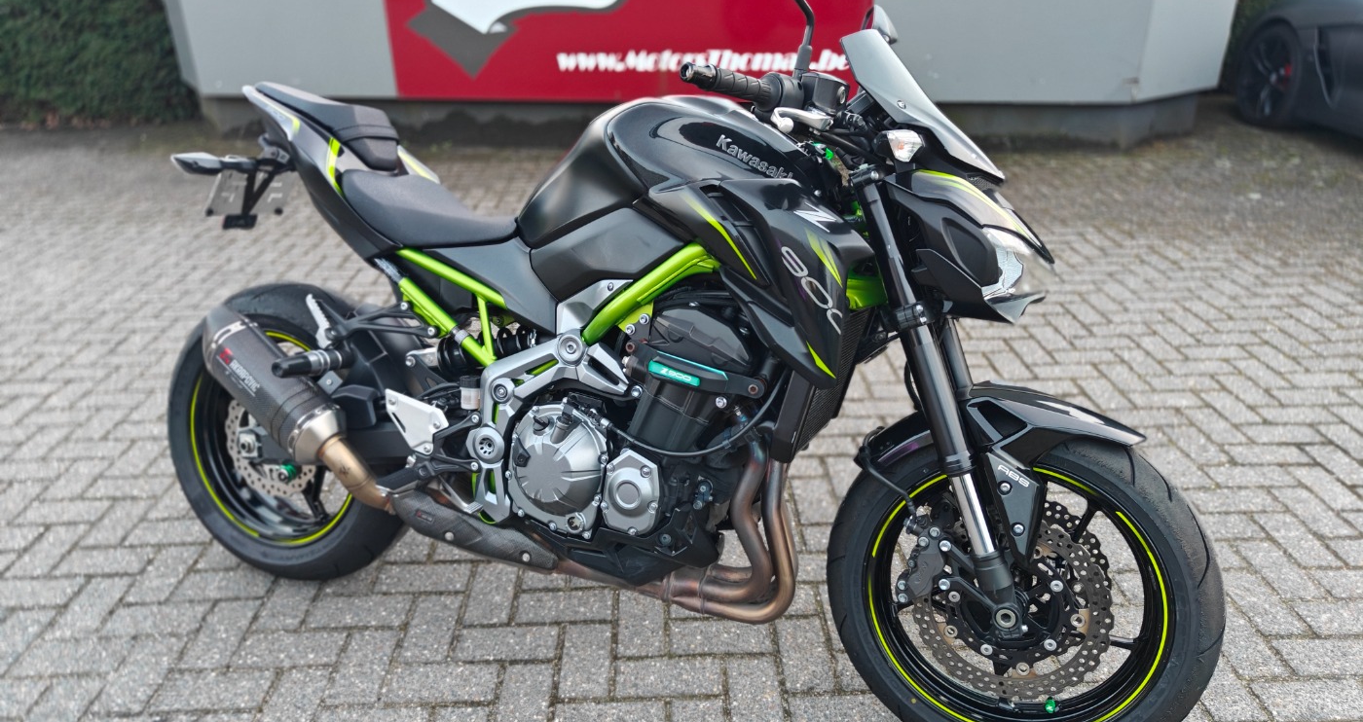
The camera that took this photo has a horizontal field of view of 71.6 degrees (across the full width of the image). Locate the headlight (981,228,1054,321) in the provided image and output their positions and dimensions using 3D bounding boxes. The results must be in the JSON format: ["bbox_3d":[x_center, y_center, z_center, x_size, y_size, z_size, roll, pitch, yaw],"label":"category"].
[{"bbox_3d":[0.508,-0.133,1.468,0.140,0.150,0.190,9,11,21],"label":"headlight"}]

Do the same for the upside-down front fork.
[{"bbox_3d":[0.427,0.043,1.526,0.085,0.745,0.265,-18,0,24],"label":"upside-down front fork"}]

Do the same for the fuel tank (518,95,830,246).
[{"bbox_3d":[-0.030,-0.321,1.654,0.580,0.285,0.360,9,10,20],"label":"fuel tank"}]

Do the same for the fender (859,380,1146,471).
[{"bbox_3d":[0.504,0.122,1.505,0.420,0.170,0.190,9,11,21],"label":"fender"}]

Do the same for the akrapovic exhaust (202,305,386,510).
[{"bbox_3d":[-0.716,0.086,1.762,0.440,0.140,0.120,42,19,7],"label":"akrapovic exhaust"}]

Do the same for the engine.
[{"bbox_3d":[-0.037,0.107,1.712,0.450,0.510,0.450,9,10,20],"label":"engine"}]

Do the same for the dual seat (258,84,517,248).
[{"bbox_3d":[-0.577,-0.385,1.853,0.660,0.285,0.270,9,10,20],"label":"dual seat"}]

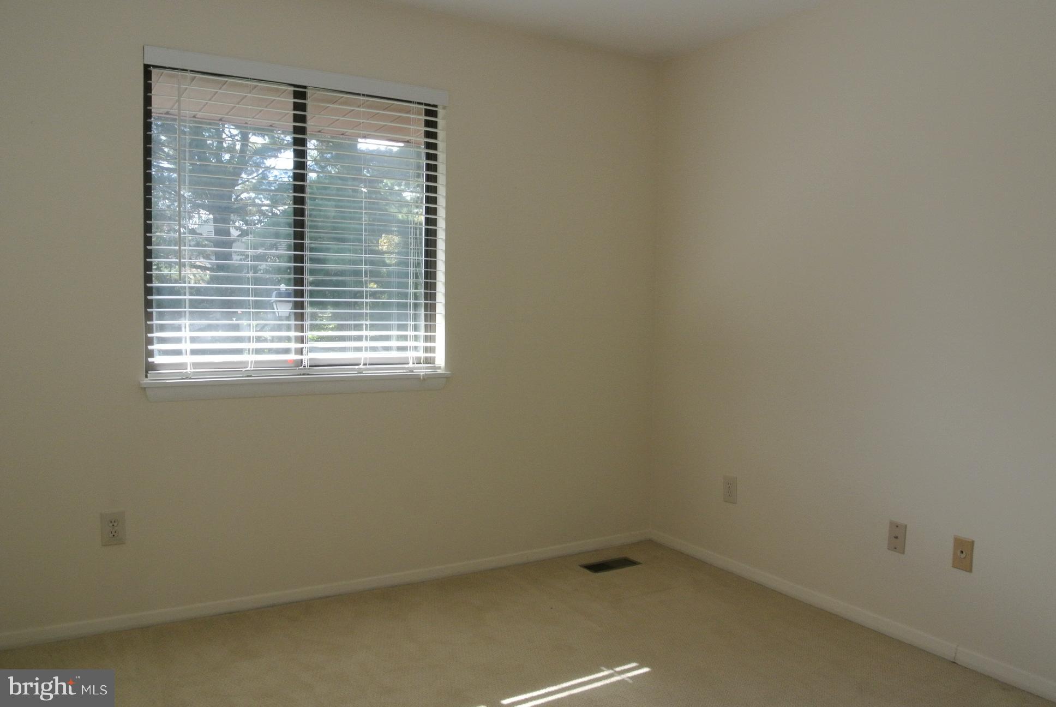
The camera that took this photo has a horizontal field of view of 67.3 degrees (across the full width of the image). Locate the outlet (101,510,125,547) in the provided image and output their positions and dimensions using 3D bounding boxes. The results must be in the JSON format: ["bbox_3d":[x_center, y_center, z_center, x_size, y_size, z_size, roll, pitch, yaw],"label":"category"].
[{"bbox_3d":[-1.507,0.636,2.882,0.076,0.119,0.007,-1,3,-30],"label":"outlet"}]

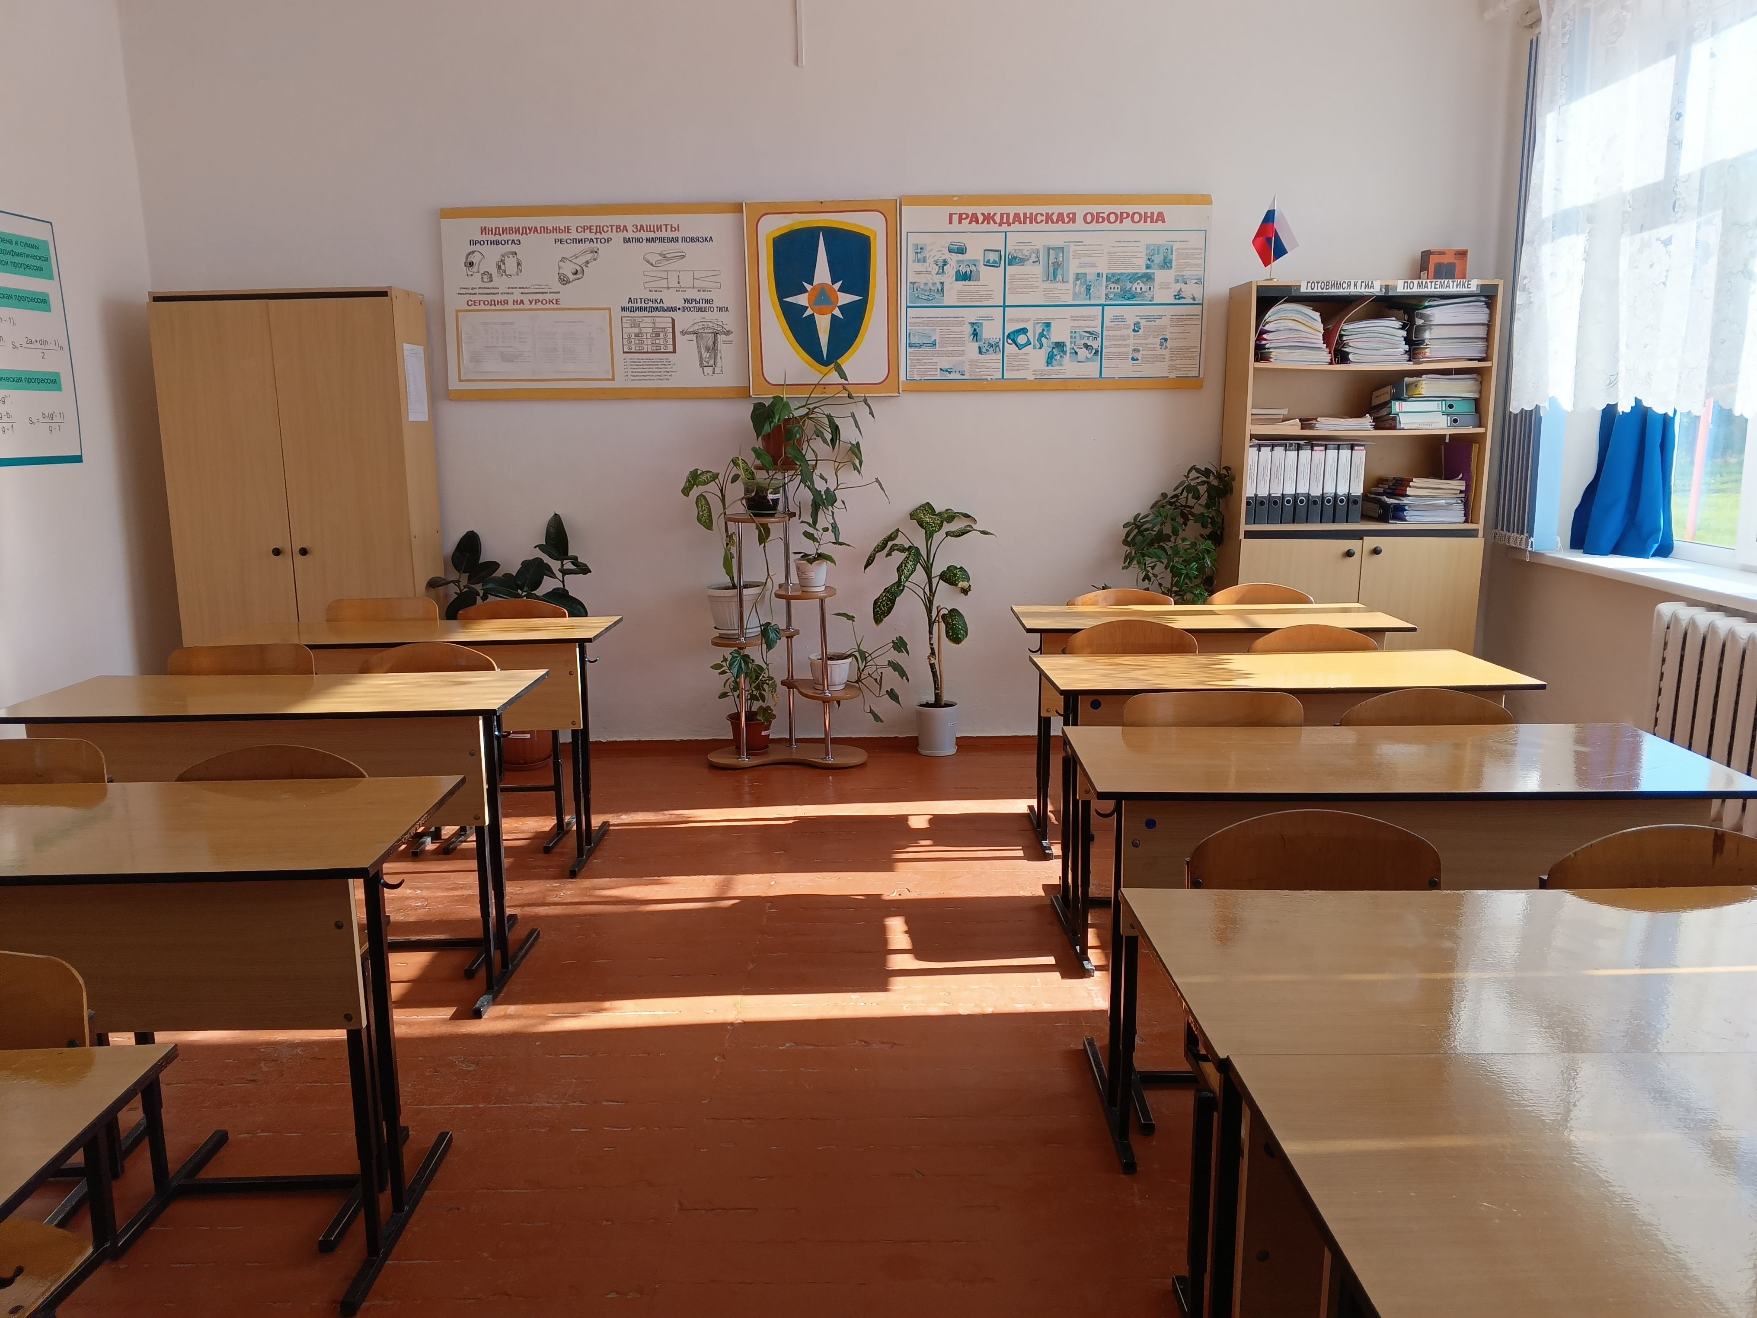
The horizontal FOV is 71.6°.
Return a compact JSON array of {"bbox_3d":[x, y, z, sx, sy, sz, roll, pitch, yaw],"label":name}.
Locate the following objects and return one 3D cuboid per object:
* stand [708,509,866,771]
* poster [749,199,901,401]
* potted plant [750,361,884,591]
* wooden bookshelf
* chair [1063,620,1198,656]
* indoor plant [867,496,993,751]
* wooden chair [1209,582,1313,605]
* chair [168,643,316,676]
[{"bbox_3d":[-0.388,-0.143,5.059,0.680,1.170,0.290,-1,11,-1],"label":"stand"},{"bbox_3d":[-0.229,-1.483,5.038,0.625,0.780,0.030,-1,11,-1],"label":"poster"},{"bbox_3d":[-0.257,-0.735,4.940,0.530,0.880,0.380,-1,11,-1],"label":"potted plant"},{"bbox_3d":[1.932,-0.521,5.049,0.950,1.960,0.360,0,10,0],"label":"wooden bookshelf"},{"bbox_3d":[0.757,0.328,3.533,0.420,0.835,0.470,0,10,0],"label":"chair"},{"bbox_3d":[0.212,-0.113,5.101,0.515,1.085,0.420,-1,11,-1],"label":"indoor plant"},{"bbox_3d":[1.347,0.183,4.183,0.410,0.830,0.460,-1,11,0],"label":"wooden chair"},{"bbox_3d":[-1.768,0.395,3.259,0.420,0.825,0.470,0,10,0],"label":"chair"}]

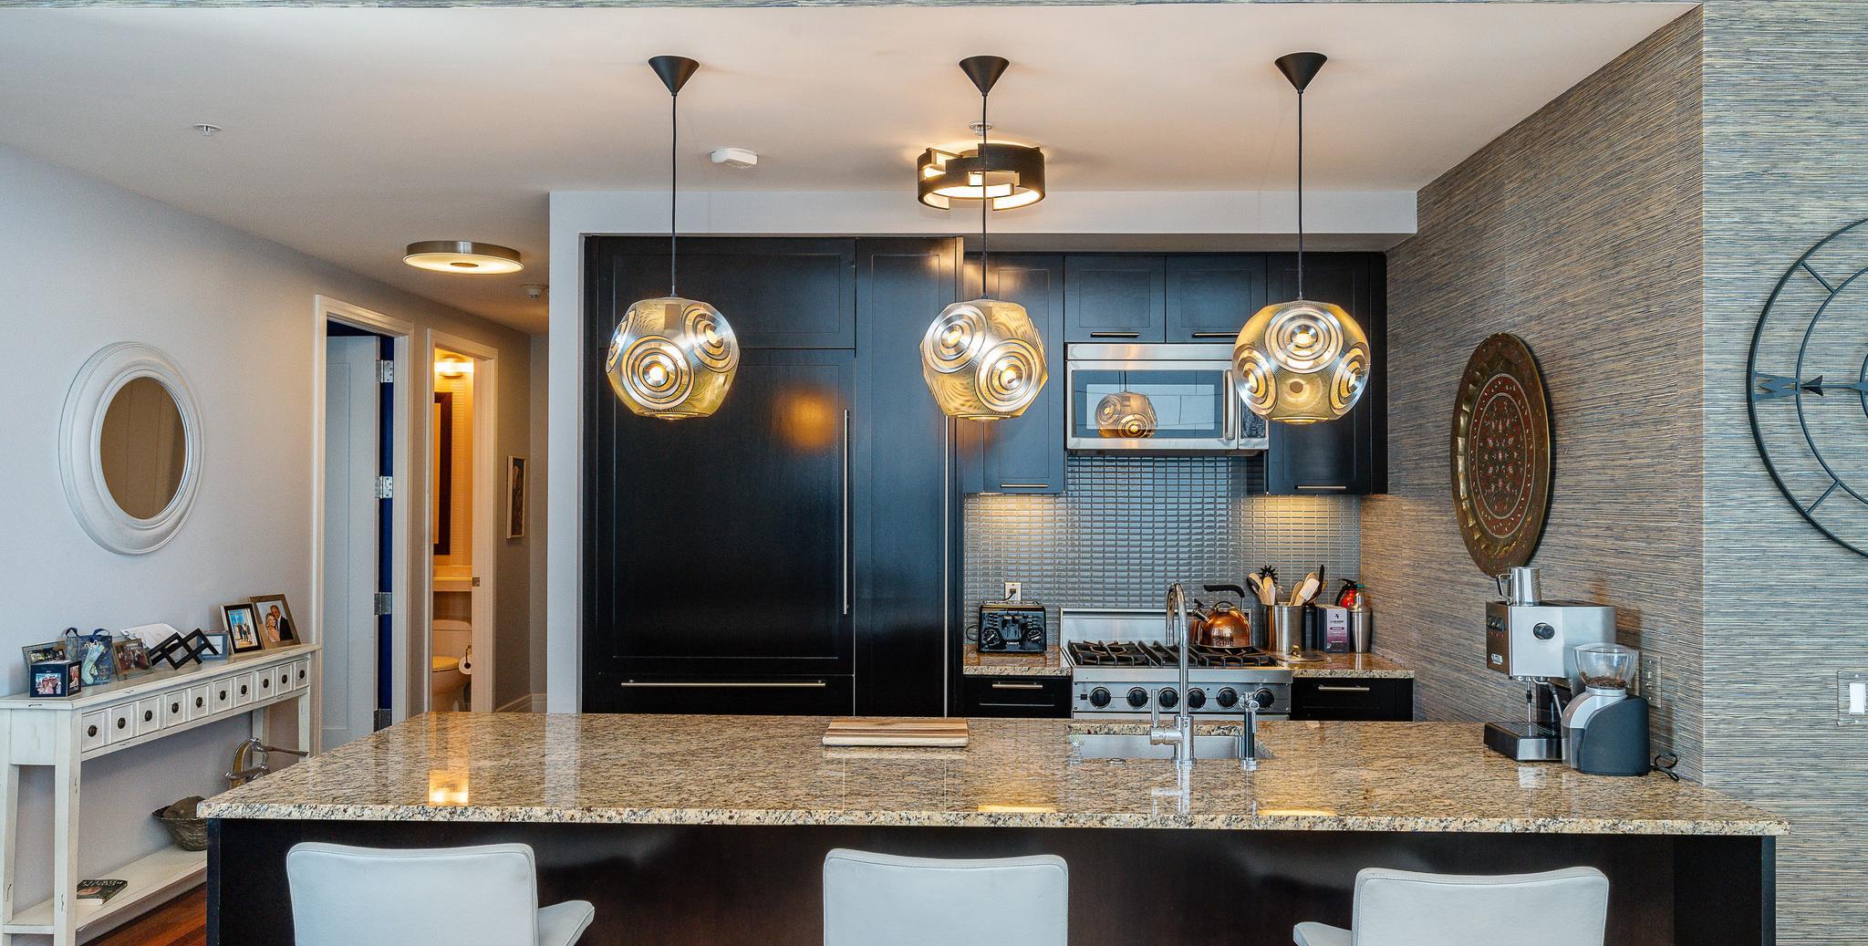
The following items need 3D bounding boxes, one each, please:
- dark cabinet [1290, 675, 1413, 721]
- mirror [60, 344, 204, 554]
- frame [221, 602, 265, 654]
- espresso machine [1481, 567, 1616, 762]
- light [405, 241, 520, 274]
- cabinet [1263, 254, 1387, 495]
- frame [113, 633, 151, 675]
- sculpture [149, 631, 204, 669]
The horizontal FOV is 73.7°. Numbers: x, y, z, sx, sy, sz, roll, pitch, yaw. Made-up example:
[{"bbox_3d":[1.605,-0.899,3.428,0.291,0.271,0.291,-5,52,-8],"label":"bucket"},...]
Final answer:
[{"bbox_3d":[1.485,1.160,4.719,0.430,0.850,0.620,0,-1,1],"label":"dark cabinet"},{"bbox_3d":[-2.855,-0.087,4.487,0.050,0.754,0.760,0,-1,1],"label":"mirror"},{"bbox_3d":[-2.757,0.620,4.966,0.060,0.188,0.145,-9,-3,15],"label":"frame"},{"bbox_3d":[1.496,0.477,3.038,0.250,0.415,0.205,0,-1,1],"label":"espresso machine"},{"bbox_3d":[-2.130,-0.972,5.635,0.500,0.050,0.500,0,-1,1],"label":"light"},{"bbox_3d":[1.495,-0.376,4.882,0.454,0.922,0.345,0,-1,1],"label":"cabinet"},{"bbox_3d":[-2.787,0.635,4.346,0.060,0.140,0.155,-8,-2,5],"label":"frame"},{"bbox_3d":[-2.732,0.646,4.539,0.085,0.125,0.280,0,-1,21],"label":"sculpture"}]

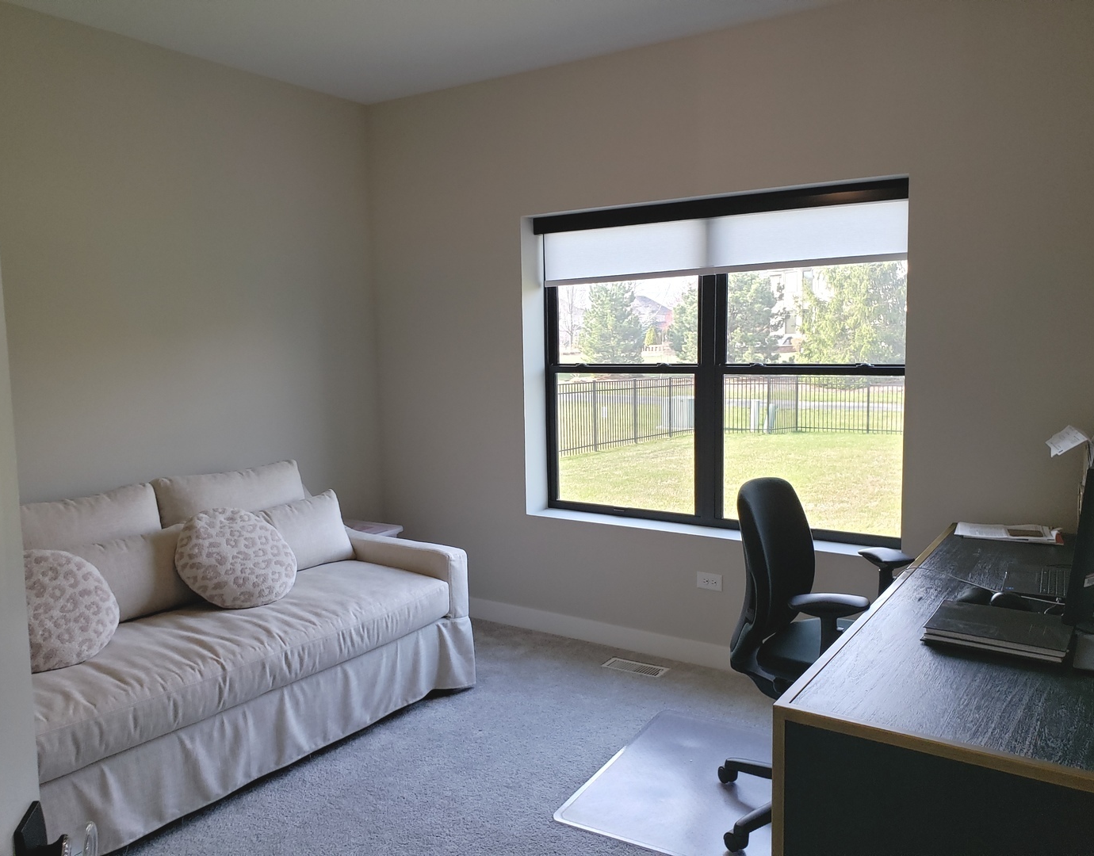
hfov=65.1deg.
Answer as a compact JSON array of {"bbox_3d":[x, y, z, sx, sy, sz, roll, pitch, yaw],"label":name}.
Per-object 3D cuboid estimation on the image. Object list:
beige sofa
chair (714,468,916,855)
[{"bbox_3d":[-1.409,0.726,2.950,1.044,0.935,2.317,3,7,36],"label":"beige sofa"},{"bbox_3d":[0.816,0.679,2.606,0.656,1.034,0.676,4,7,38],"label":"chair"}]

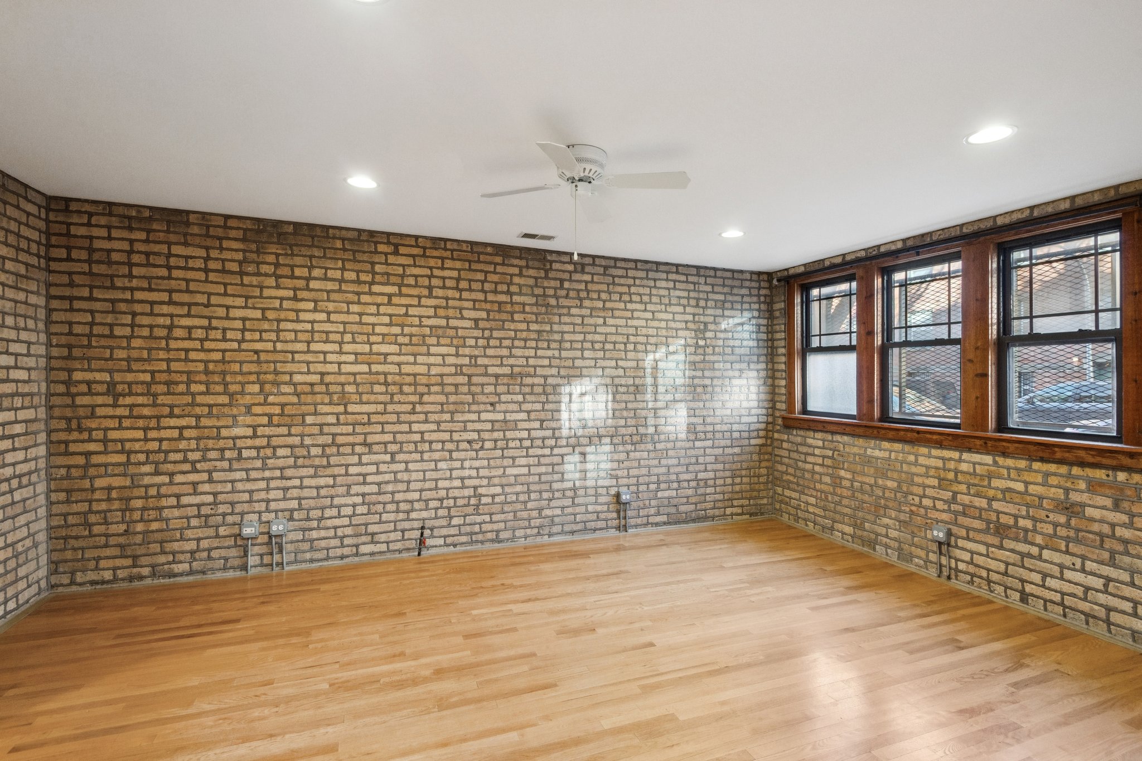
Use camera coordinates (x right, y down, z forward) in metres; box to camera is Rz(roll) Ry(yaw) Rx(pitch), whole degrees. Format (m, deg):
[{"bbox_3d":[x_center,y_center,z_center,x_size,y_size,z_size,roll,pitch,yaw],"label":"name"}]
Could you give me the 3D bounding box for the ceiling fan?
[{"bbox_3d":[0.048,-0.845,2.502,1.010,0.520,1.010,1,0,14],"label":"ceiling fan"}]

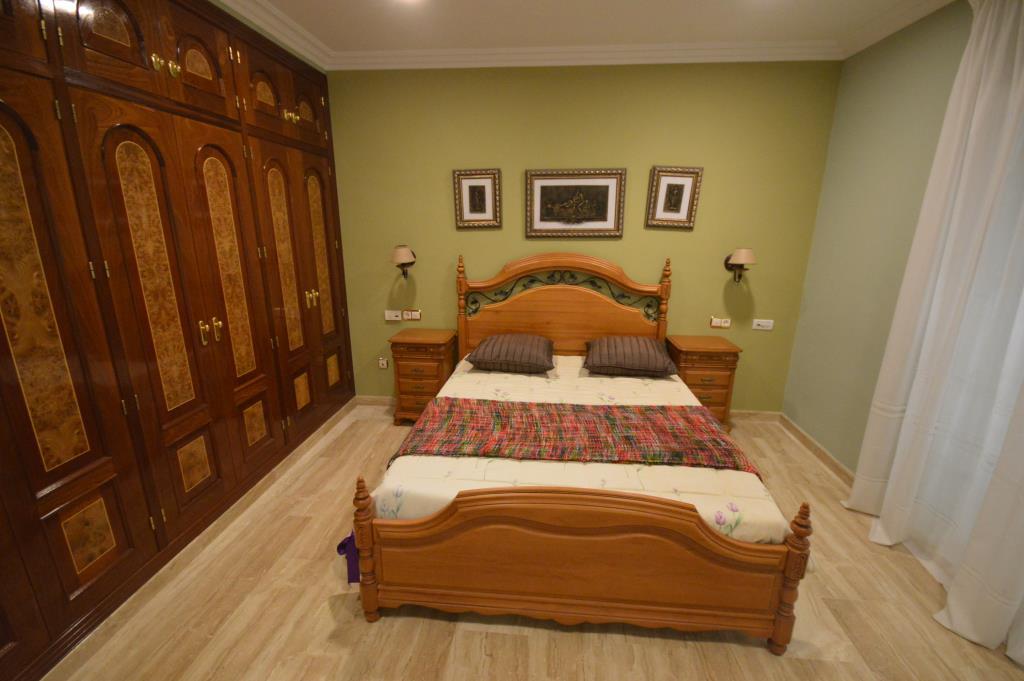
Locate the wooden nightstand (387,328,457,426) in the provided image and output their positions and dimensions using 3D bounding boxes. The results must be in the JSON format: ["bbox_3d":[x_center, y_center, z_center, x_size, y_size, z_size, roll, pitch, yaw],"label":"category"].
[{"bbox_3d":[-0.692,0.300,3.461,0.445,0.700,0.380,2,15,4],"label":"wooden nightstand"}]

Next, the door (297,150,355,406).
[{"bbox_3d":[-1.412,-0.426,3.228,0.040,1.810,0.430,2,15,4],"label":"door"}]

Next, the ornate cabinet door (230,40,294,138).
[{"bbox_3d":[-1.371,-1.371,2.364,0.035,0.375,0.410,2,15,4],"label":"ornate cabinet door"}]

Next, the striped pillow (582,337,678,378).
[{"bbox_3d":[0.834,0.108,3.074,0.600,0.150,0.390,2,25,4],"label":"striped pillow"}]

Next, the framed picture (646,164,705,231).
[{"bbox_3d":[1.152,-1.007,3.034,0.343,0.423,0.035,3,15,4],"label":"framed picture"}]

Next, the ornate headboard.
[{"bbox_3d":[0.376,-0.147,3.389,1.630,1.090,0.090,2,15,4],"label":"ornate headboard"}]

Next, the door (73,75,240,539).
[{"bbox_3d":[-1.525,-0.046,1.895,0.040,1.820,0.440,2,15,4],"label":"door"}]

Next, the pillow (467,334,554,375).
[{"bbox_3d":[-0.004,0.086,3.196,0.620,0.160,0.410,2,27,4],"label":"pillow"}]

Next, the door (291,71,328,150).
[{"bbox_3d":[-1.402,-1.567,2.928,0.040,0.400,0.420,2,15,4],"label":"door"}]

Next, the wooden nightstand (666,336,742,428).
[{"bbox_3d":[1.382,0.361,3.186,0.430,0.680,0.390,2,15,4],"label":"wooden nightstand"}]

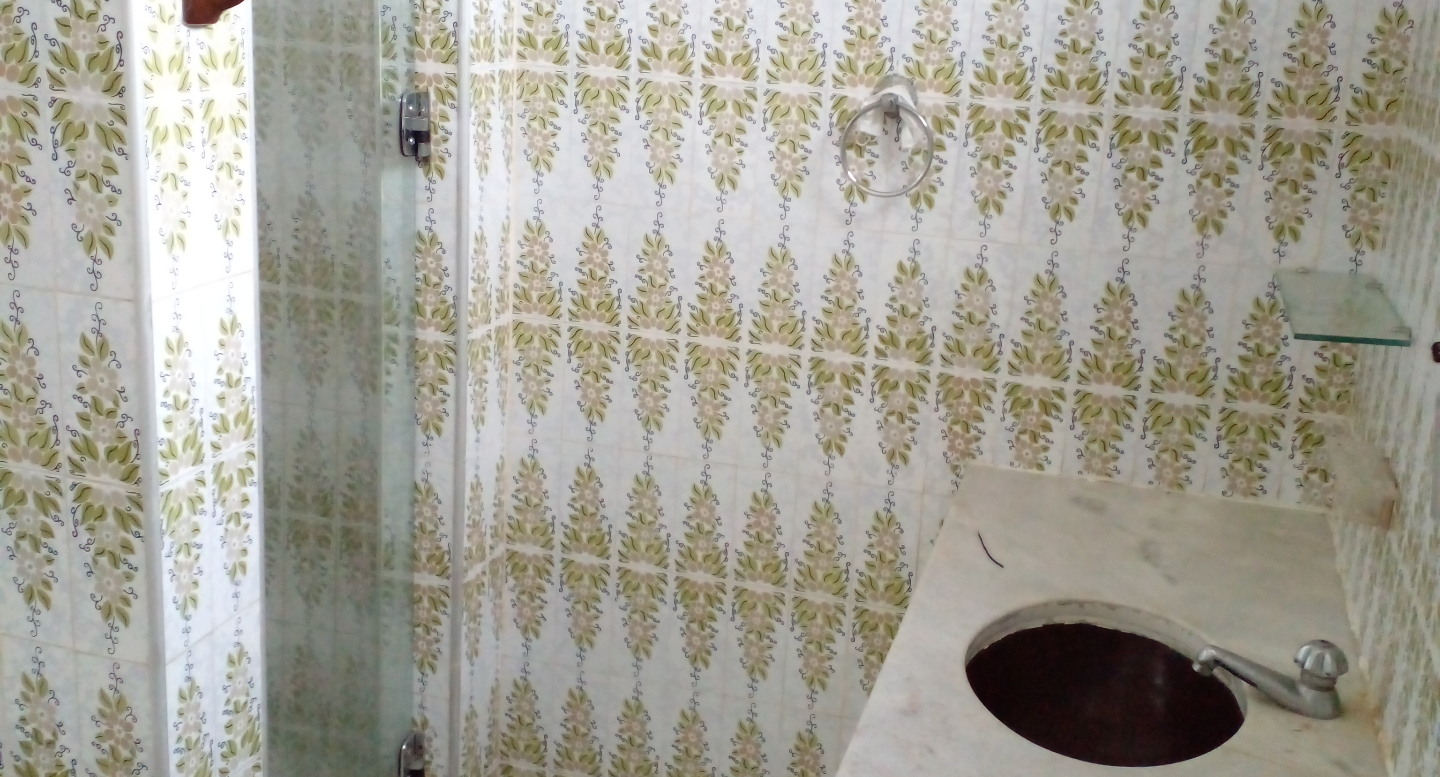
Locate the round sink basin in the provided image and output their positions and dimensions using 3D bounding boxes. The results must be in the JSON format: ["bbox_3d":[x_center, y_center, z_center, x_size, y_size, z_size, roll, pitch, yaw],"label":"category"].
[{"bbox_3d":[0.435,0.410,1.734,0.325,0.149,0.437,7,16,14],"label":"round sink basin"}]

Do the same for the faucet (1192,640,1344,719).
[{"bbox_3d":[0.614,0.309,1.665,0.165,0.082,0.056,7,16,14],"label":"faucet"}]

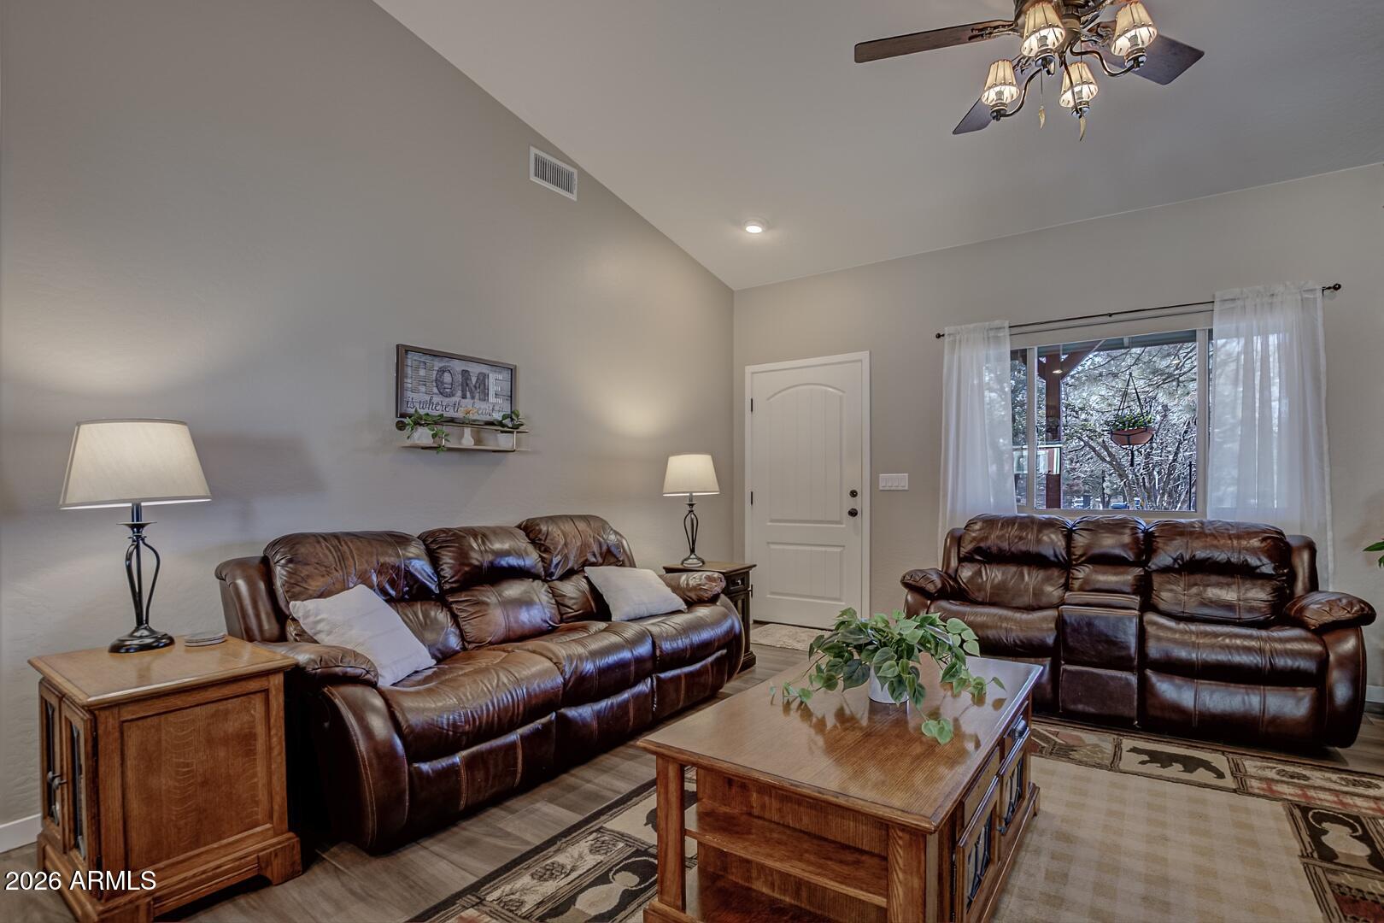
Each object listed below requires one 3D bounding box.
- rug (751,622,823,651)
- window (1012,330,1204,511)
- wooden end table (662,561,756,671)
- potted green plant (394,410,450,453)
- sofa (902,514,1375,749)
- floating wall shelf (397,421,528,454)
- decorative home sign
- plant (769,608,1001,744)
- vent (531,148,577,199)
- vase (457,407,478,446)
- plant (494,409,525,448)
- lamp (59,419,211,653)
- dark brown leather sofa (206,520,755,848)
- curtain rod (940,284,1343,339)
[{"bbox_3d":[0.816,1.364,4.460,0.887,0.015,0.592,-1,-3,32],"label":"rug"},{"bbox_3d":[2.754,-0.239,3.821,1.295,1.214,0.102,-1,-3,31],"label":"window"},{"bbox_3d":[0.122,1.022,3.840,0.459,0.653,0.418,-2,-3,36],"label":"wooden end table"},{"bbox_3d":[-1.236,-0.137,2.658,0.160,0.190,0.200,-1,-2,38],"label":"potted green plant"},{"bbox_3d":[2.356,0.832,3.347,1.979,0.995,0.938,-1,-3,31],"label":"sofa"},{"bbox_3d":[-1.109,-0.114,2.843,0.160,0.125,0.570,-1,-2,38],"label":"floating wall shelf"},{"bbox_3d":[-1.250,-0.388,3.123,0.036,0.362,0.683,-2,-3,38],"label":"decorative home sign"},{"bbox_3d":[0.622,0.632,1.885,0.683,0.265,0.551,0,-2,2],"label":"plant"},{"bbox_3d":[-0.803,-1.671,3.352,0.025,0.196,0.345,-1,-2,38],"label":"vent"},{"bbox_3d":[-1.105,-0.173,2.840,0.085,0.195,0.090,-1,-2,38],"label":"vase"},{"bbox_3d":[-0.961,-0.168,3.023,0.120,0.200,0.135,-1,-2,38],"label":"plant"},{"bbox_3d":[-1.739,0.231,1.810,0.345,0.705,0.345,-1,-2,38],"label":"lamp"},{"bbox_3d":[-0.796,0.809,2.930,0.949,1.010,2.173,-2,-3,35],"label":"dark brown leather sofa"},{"bbox_3d":[2.513,-0.884,3.472,1.950,0.050,0.085,-1,-2,31],"label":"curtain rod"}]

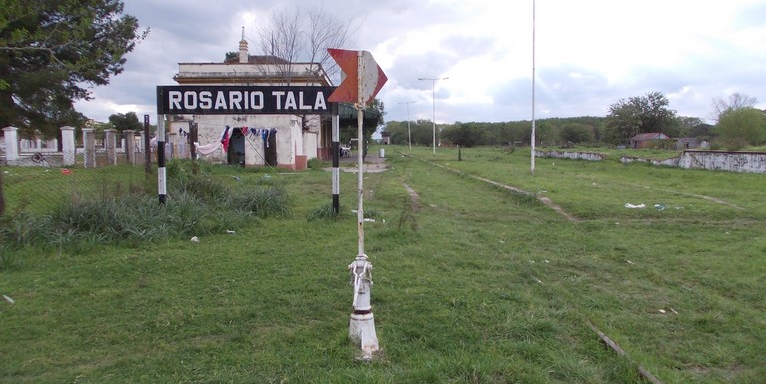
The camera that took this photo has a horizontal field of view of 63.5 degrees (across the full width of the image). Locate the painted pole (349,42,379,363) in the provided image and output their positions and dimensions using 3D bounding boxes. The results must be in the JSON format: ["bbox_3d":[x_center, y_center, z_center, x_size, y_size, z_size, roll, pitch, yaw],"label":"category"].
[{"bbox_3d":[-0.154,0.071,4.880,0.230,2.330,0.230,0,4,0],"label":"painted pole"}]

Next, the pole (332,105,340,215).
[{"bbox_3d":[-1.040,-0.735,13.800,0.150,2.550,0.150,0,4,0],"label":"pole"}]

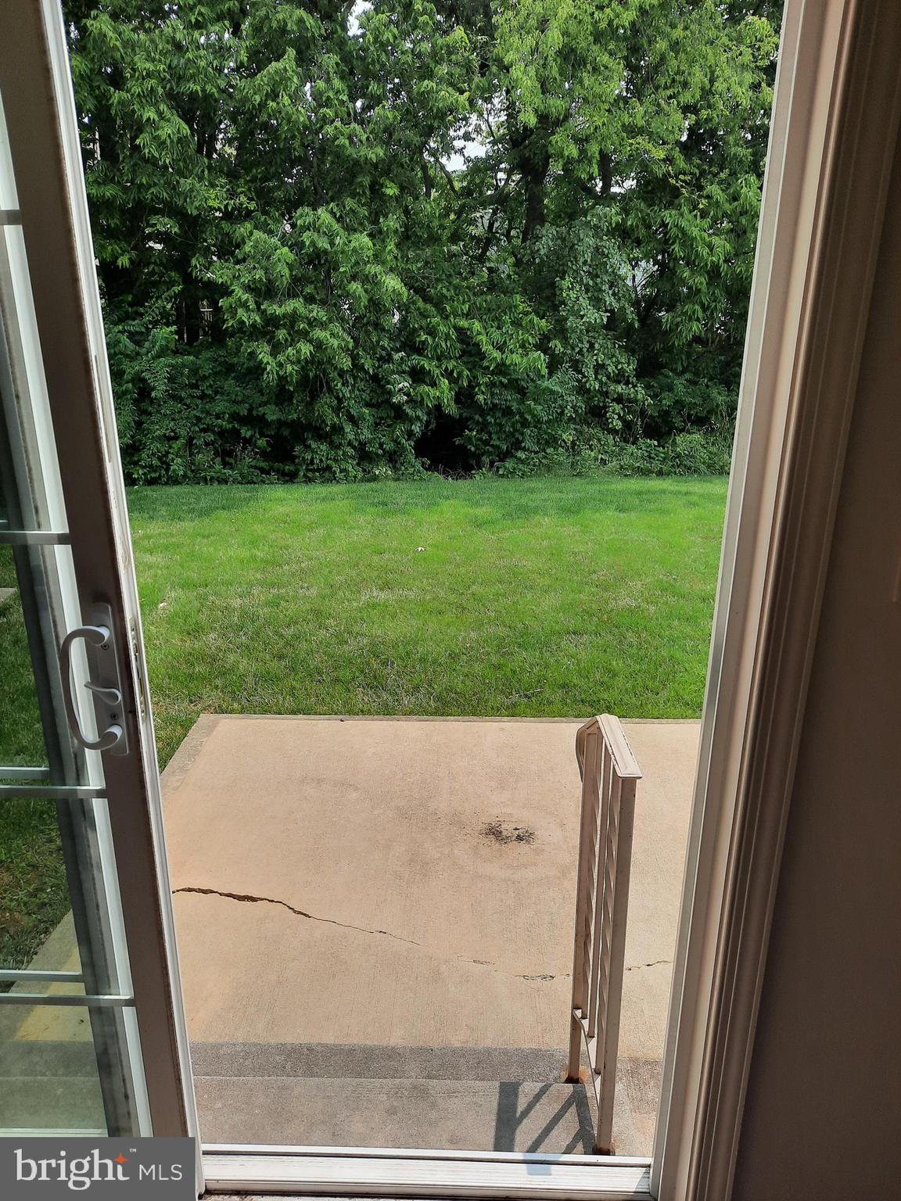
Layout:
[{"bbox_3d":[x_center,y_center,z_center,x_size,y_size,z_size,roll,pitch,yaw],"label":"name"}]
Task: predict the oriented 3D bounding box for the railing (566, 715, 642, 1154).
[{"bbox_3d":[0.321,0.763,1.942,0.046,1.125,0.550,0,17,0],"label":"railing"}]

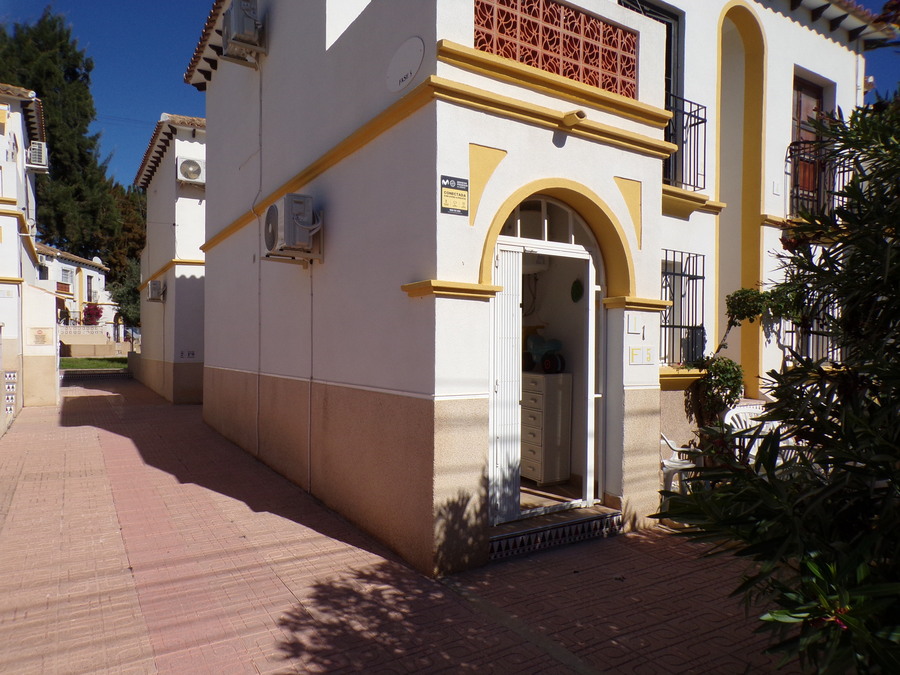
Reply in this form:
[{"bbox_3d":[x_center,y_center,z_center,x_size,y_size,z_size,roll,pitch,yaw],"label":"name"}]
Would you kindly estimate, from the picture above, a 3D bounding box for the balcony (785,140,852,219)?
[{"bbox_3d":[5.271,-2.111,8.772,1.261,0.985,0.276,1,-1,-32],"label":"balcony"}]

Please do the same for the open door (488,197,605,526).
[{"bbox_3d":[0.818,0.144,5.201,1.250,2.650,0.140,1,-1,-33],"label":"open door"}]

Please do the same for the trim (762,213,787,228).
[{"bbox_3d":[4.356,-1.554,8.310,0.601,0.128,0.108,1,-1,-32],"label":"trim"}]

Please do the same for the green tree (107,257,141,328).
[{"bbox_3d":[-16.333,-1.692,32.000,2.700,4.900,2.700,1,-1,-33],"label":"green tree"}]

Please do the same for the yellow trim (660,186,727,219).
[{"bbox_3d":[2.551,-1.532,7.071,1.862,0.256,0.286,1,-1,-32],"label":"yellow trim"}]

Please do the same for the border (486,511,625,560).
[{"bbox_3d":[0.853,1.540,4.882,1.364,0.170,0.049,1,-1,-32],"label":"border"}]

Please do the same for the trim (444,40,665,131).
[{"bbox_3d":[0.934,-1.916,4.853,2.354,0.138,0.084,1,-1,-32],"label":"trim"}]

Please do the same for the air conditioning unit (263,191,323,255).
[{"bbox_3d":[-1.624,-1.098,6.252,0.300,0.550,0.740,1,-1,-32],"label":"air conditioning unit"}]

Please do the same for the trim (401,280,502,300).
[{"bbox_3d":[0.008,-0.308,4.493,0.591,0.118,0.448,1,-1,-32],"label":"trim"}]

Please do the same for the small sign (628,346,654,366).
[{"bbox_3d":[1.672,0.158,5.416,0.310,0.155,0.012,1,-1,-33],"label":"small sign"}]

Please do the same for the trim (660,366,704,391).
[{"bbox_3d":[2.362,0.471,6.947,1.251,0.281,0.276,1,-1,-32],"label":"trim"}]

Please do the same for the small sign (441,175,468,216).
[{"bbox_3d":[0.039,-0.991,4.372,0.228,0.262,0.010,1,-1,-33],"label":"small sign"}]

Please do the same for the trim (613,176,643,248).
[{"bbox_3d":[1.530,-1.059,5.349,0.346,0.600,0.030,1,-1,-33],"label":"trim"}]

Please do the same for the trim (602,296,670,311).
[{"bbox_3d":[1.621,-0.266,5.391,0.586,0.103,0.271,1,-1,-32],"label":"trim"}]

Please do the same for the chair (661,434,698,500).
[{"bbox_3d":[2.030,1.256,5.980,0.560,0.850,0.570,0,-1,-9],"label":"chair"}]

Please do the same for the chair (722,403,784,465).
[{"bbox_3d":[2.980,1.153,6.120,0.580,0.880,0.570,0,-1,21],"label":"chair"}]

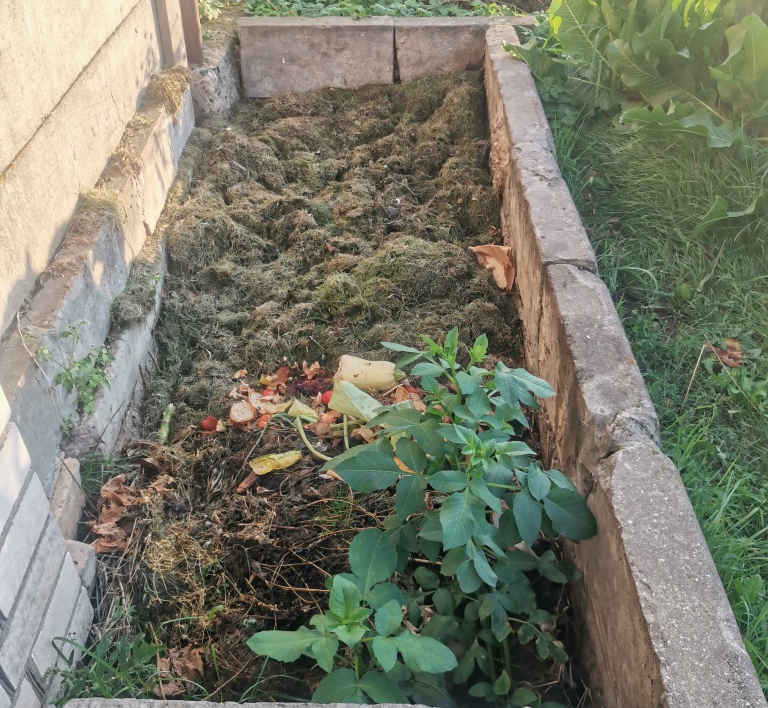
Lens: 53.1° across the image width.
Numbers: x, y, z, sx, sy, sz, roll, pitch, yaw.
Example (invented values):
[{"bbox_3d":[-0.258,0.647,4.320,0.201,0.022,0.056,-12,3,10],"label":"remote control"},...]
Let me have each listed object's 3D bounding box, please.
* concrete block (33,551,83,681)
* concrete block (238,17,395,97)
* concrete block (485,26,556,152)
[{"bbox_3d":[-0.767,0.582,1.698,0.120,0.133,0.238,1,40,-1],"label":"concrete block"},{"bbox_3d":[-0.325,-1.482,3.854,0.740,0.350,0.140,-2,40,-4],"label":"concrete block"},{"bbox_3d":[0.546,-1.019,3.332,0.150,0.340,1.180,1,40,-1],"label":"concrete block"}]

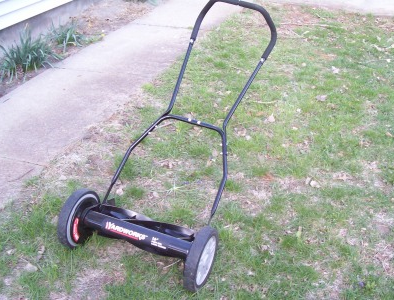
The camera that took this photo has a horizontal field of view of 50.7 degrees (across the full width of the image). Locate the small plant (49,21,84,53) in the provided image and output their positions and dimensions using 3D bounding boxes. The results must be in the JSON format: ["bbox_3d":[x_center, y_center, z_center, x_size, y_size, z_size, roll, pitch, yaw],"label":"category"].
[{"bbox_3d":[-1.234,-1.089,3.872,0.290,0.250,0.260,-9,35,-15],"label":"small plant"}]

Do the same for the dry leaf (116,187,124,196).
[{"bbox_3d":[-0.395,0.213,2.133,0.038,0.020,0.046,-6,34,-11],"label":"dry leaf"}]

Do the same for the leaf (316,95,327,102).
[{"bbox_3d":[0.916,-0.376,3.054,0.080,0.025,0.045,11,35,15],"label":"leaf"}]

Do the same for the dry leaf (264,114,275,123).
[{"bbox_3d":[0.487,-0.211,2.783,0.072,0.032,0.052,7,34,9],"label":"dry leaf"}]

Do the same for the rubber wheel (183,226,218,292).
[{"bbox_3d":[0.017,0.424,1.627,0.045,0.250,0.250,14,36,19],"label":"rubber wheel"}]

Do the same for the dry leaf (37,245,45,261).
[{"bbox_3d":[-0.665,0.439,1.780,0.033,0.025,0.068,-15,37,-23],"label":"dry leaf"}]

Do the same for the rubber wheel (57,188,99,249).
[{"bbox_3d":[-0.506,0.294,1.808,0.045,0.250,0.250,14,36,19],"label":"rubber wheel"}]

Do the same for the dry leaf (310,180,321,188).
[{"bbox_3d":[0.628,0.184,2.206,0.052,0.020,0.036,12,35,16],"label":"dry leaf"}]

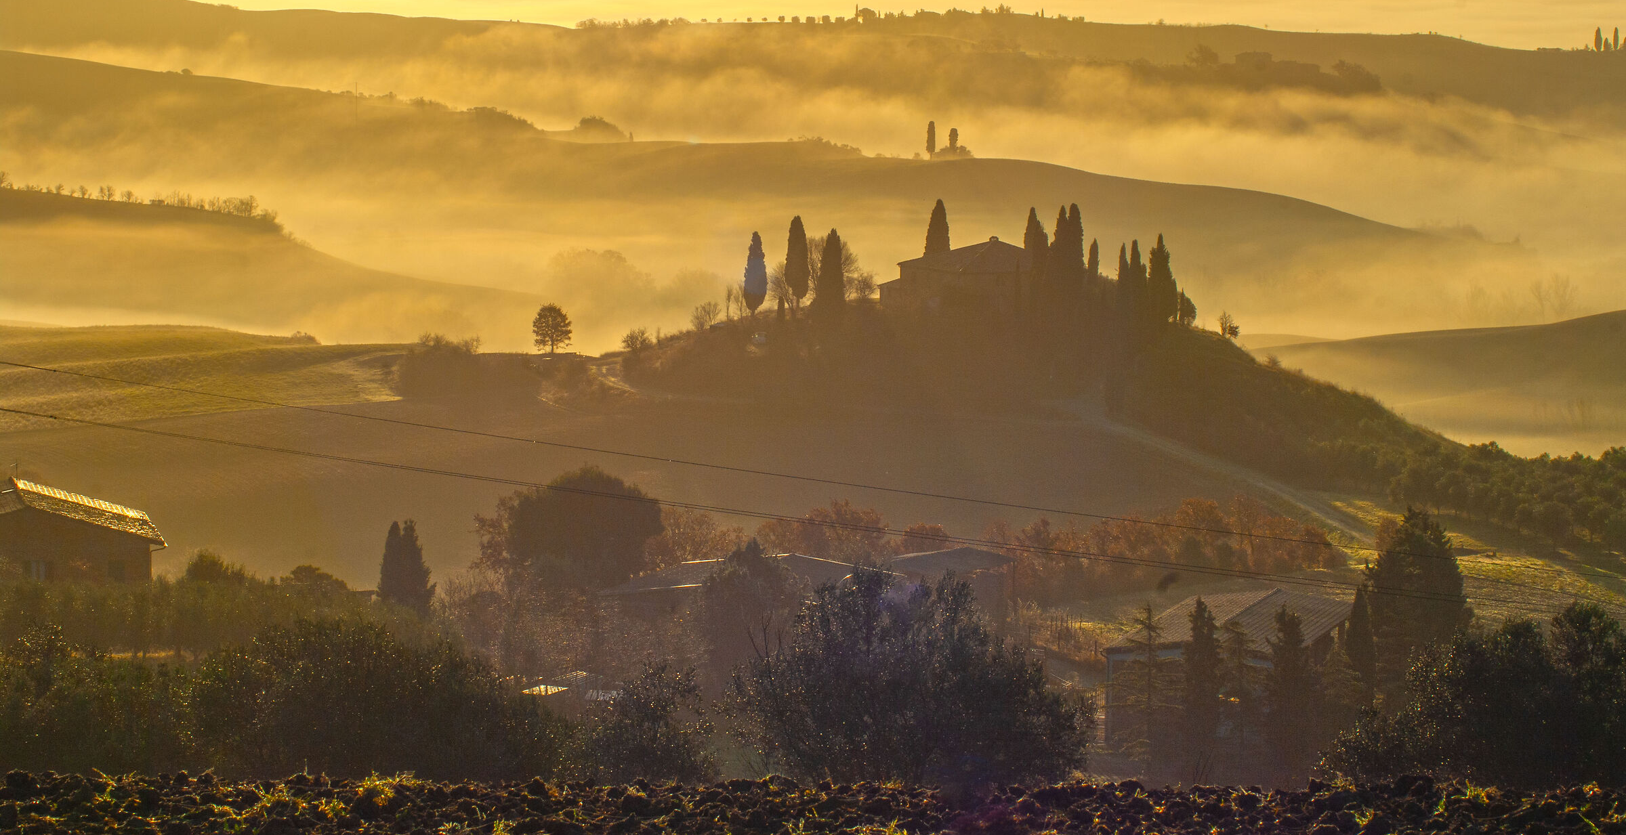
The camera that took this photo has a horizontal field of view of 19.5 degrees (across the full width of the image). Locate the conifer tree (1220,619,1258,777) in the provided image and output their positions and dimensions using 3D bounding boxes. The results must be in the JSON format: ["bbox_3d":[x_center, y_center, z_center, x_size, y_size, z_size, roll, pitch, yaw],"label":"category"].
[{"bbox_3d":[23.658,15.616,263.000,2.073,8.714,2.073,1,6,0],"label":"conifer tree"}]

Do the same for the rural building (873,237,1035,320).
[{"bbox_3d":[22.109,-18.957,614.885,18.078,9.600,20.789,-2,6,-28],"label":"rural building"}]

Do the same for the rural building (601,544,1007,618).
[{"bbox_3d":[-0.390,12.810,362.000,30.500,6.000,15.000,0,5,0],"label":"rural building"}]

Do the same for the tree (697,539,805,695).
[{"bbox_3d":[-4.140,13.260,315.000,7.180,10.340,7.180,0,5,0],"label":"tree"}]

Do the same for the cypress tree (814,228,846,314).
[{"bbox_3d":[2.190,-18.813,605.000,4.218,11.082,4.218,1,6,0],"label":"cypress tree"}]

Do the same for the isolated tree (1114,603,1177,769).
[{"bbox_3d":[17.980,14.490,255.000,3.080,8.920,3.080,0,5,0],"label":"isolated tree"}]

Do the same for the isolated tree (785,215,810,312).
[{"bbox_3d":[-2.220,-22.200,690.000,3.520,14.110,3.520,0,5,0],"label":"isolated tree"}]

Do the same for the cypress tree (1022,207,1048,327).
[{"bbox_3d":[28.059,-18.996,598.000,3.367,15.303,3.367,1,6,0],"label":"cypress tree"}]

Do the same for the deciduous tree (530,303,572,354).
[{"bbox_3d":[-37.740,-12.850,685.000,5.880,7.370,5.880,0,5,0],"label":"deciduous tree"}]

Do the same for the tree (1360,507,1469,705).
[{"bbox_3d":[35.928,11.455,283.000,6.330,12.197,6.140,1,6,0],"label":"tree"}]

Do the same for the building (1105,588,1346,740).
[{"bbox_3d":[25.180,14.861,279.822,10.500,6.100,22.500,3,6,17],"label":"building"}]

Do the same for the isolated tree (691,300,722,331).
[{"bbox_3d":[-15.630,-14.890,690.000,4.810,4.640,4.810,0,5,0],"label":"isolated tree"}]

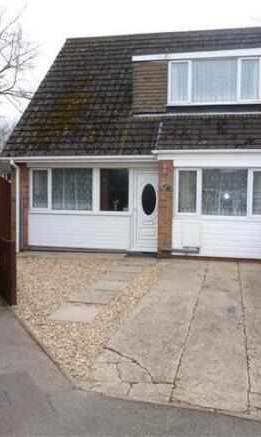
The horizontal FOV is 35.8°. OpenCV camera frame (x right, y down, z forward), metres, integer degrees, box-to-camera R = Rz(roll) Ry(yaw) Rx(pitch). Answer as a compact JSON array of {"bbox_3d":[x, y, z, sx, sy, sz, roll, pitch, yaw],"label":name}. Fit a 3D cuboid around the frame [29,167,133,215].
[{"bbox_3d":[-1.292,-0.676,10.248,2.691,1.208,0.100,1,3,10],"label":"frame"}]

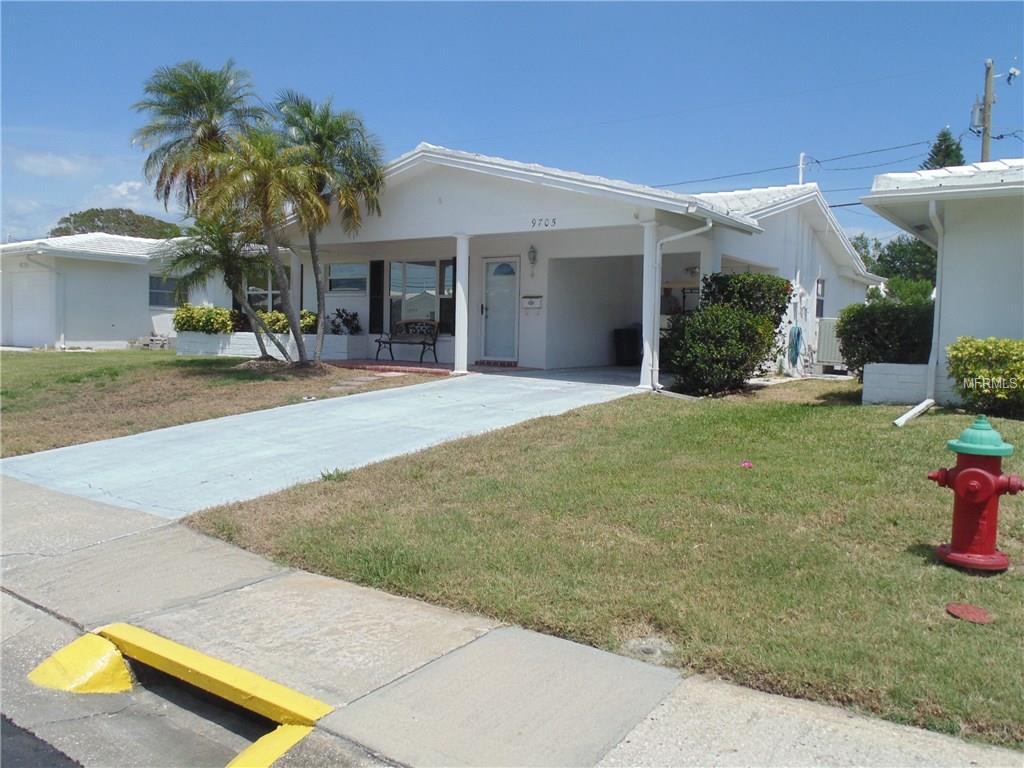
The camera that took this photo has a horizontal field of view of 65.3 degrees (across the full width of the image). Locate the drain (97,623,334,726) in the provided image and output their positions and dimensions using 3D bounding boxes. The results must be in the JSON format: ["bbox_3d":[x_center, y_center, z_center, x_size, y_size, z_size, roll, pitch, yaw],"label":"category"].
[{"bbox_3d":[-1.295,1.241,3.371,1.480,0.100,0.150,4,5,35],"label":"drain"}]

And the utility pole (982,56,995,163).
[{"bbox_3d":[15.027,-5.440,25.617,0.280,9.700,0.280,3,4,33],"label":"utility pole"}]

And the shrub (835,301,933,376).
[{"bbox_3d":[5.381,-0.508,11.310,1.450,1.280,1.250,3,4,33],"label":"shrub"}]

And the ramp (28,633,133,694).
[{"bbox_3d":[-1.885,1.241,3.523,0.410,0.140,0.310,4,5,35],"label":"ramp"}]

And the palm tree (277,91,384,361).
[{"bbox_3d":[-3.096,-2.611,13.402,1.750,4.367,1.750,0,4,-13],"label":"palm tree"}]

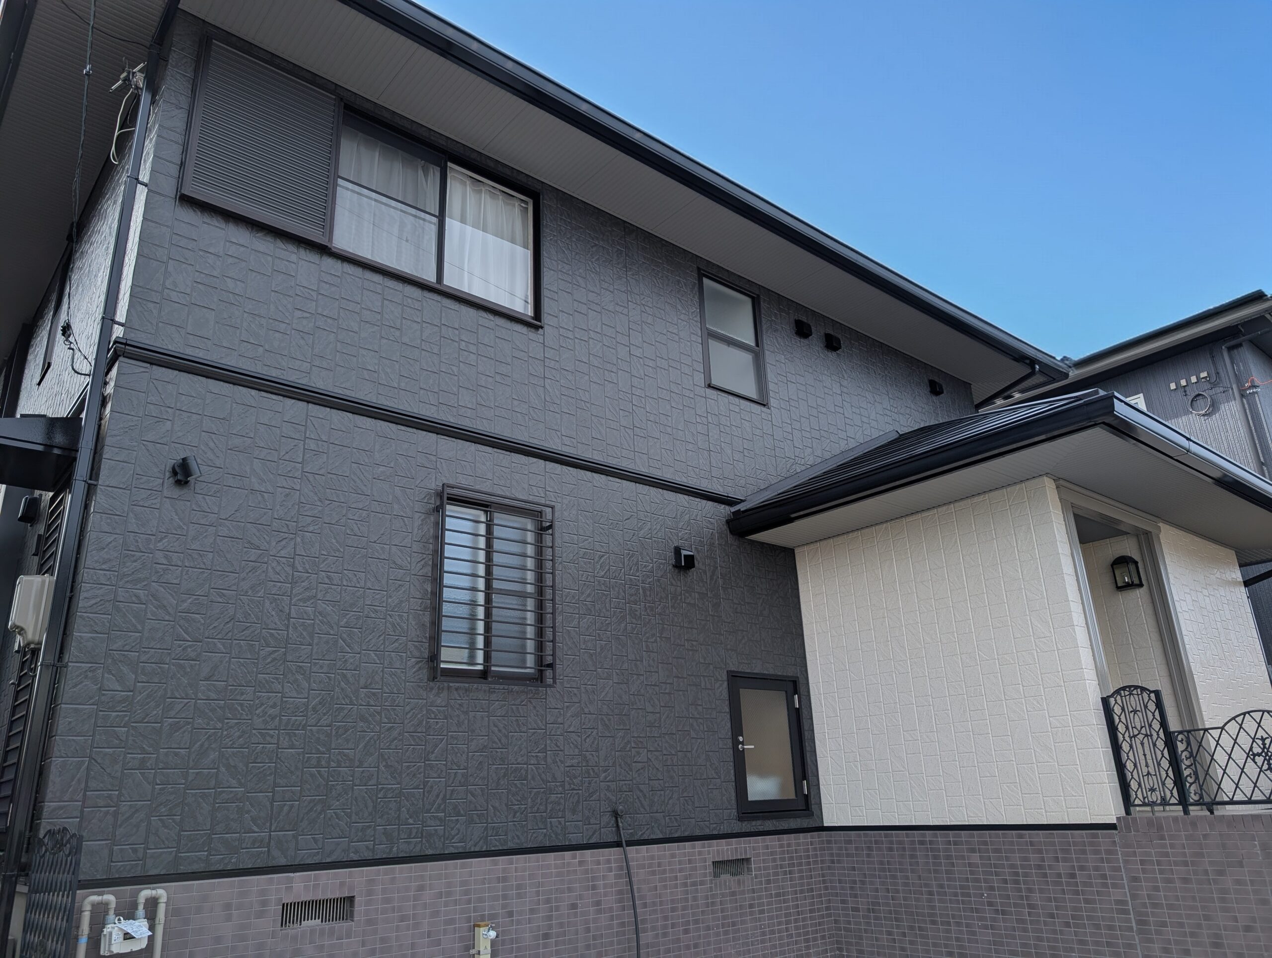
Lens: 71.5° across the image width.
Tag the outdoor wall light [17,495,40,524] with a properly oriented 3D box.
[{"bbox_3d":[-4.301,0.218,6.262,0.110,0.175,0.125,14,-25,-39],"label":"outdoor wall light"}]

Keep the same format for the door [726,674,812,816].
[{"bbox_3d":[1.114,2.222,7.398,0.865,1.130,0.080,14,-25,-38],"label":"door"}]

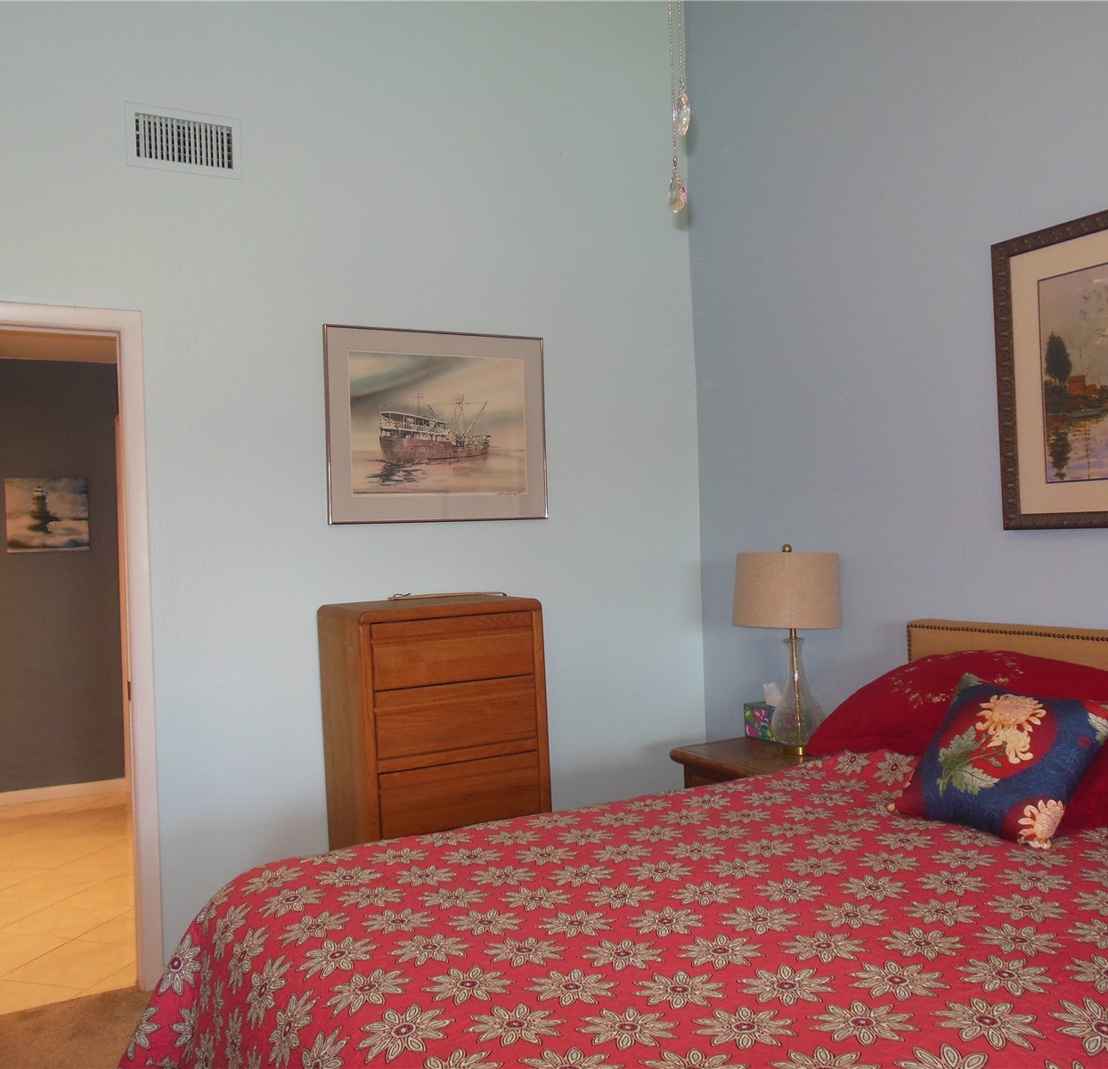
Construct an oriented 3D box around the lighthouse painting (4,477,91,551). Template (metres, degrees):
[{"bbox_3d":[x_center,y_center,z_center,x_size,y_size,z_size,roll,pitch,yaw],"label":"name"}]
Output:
[{"bbox_3d":[-2.785,-0.107,5.672,0.408,0.397,0.030,-2,0,-28],"label":"lighthouse painting"}]

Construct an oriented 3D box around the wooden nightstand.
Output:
[{"bbox_3d":[0.772,1.042,3.420,0.475,0.615,0.580,-2,0,-28],"label":"wooden nightstand"}]

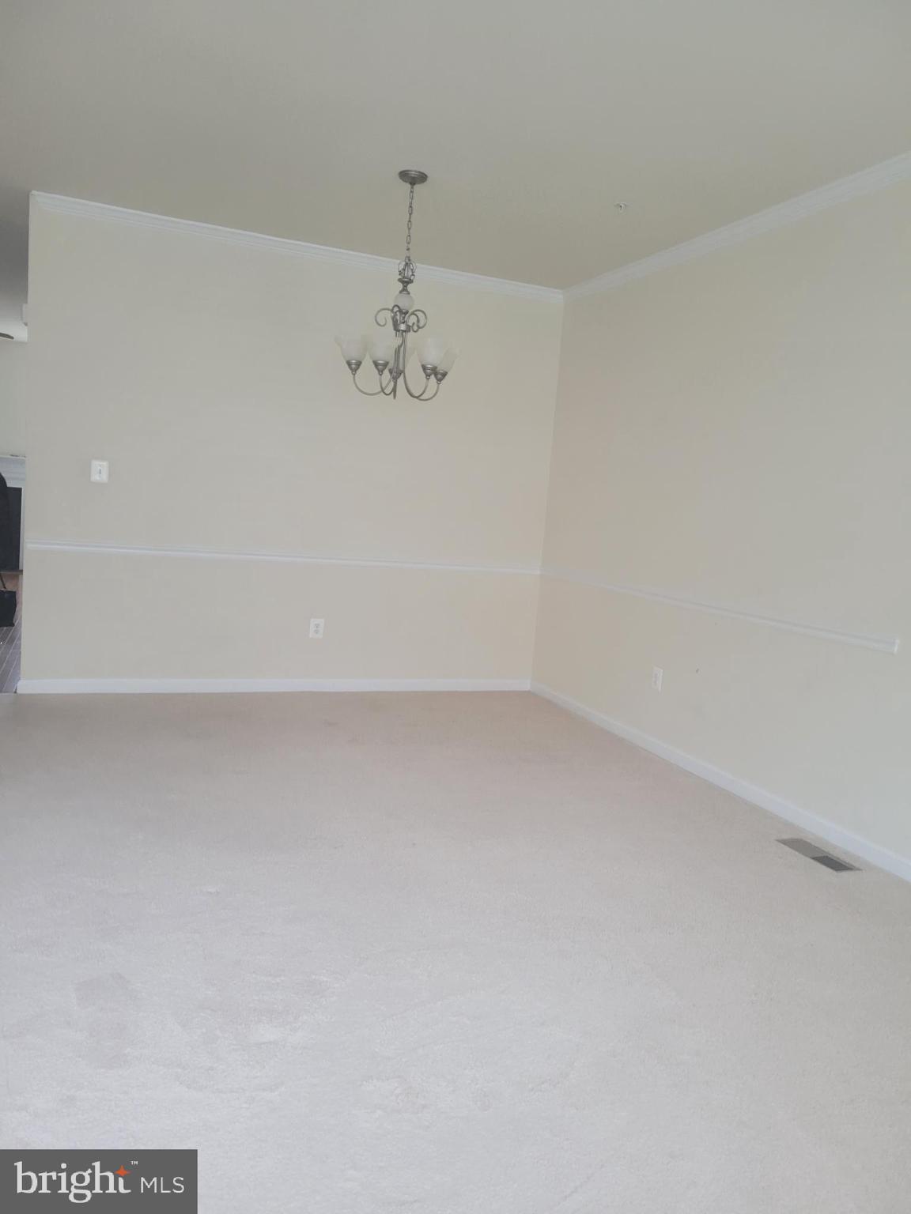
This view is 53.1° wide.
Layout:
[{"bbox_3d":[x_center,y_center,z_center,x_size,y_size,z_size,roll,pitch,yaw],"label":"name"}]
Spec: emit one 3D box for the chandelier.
[{"bbox_3d":[-0.224,-1.431,4.088,0.547,0.961,0.547,5,6,-1],"label":"chandelier"}]

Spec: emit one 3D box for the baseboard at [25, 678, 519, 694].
[{"bbox_3d":[-0.968,0.496,5.678,3.204,0.085,0.015,2,7,-22],"label":"baseboard"}]

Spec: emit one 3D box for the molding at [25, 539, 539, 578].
[{"bbox_3d":[-0.887,-0.297,5.591,3.169,0.060,0.022,2,7,-22],"label":"molding"}]

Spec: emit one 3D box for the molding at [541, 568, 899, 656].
[{"bbox_3d":[1.114,-0.047,4.815,0.022,0.062,2.982,2,7,-22],"label":"molding"}]

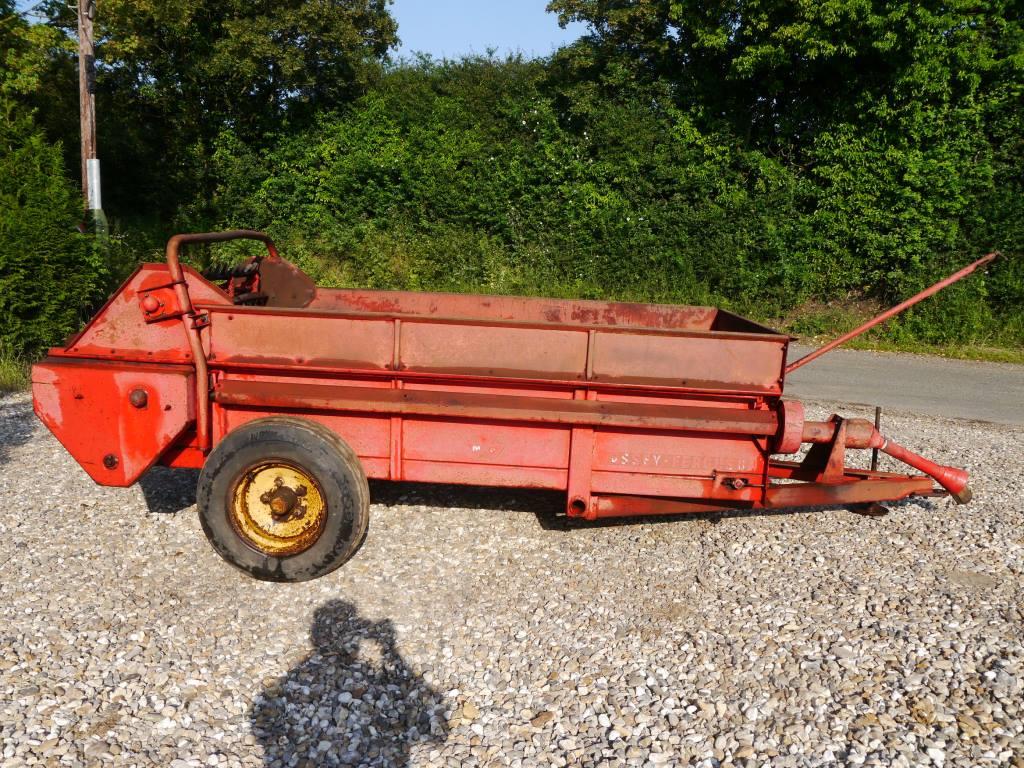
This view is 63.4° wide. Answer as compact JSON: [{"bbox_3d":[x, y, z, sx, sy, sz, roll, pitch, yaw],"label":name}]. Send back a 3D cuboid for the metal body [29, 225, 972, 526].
[{"bbox_3d":[0.182,-0.061,4.321,4.570,1.350,1.380,2,11,0],"label":"metal body"}]

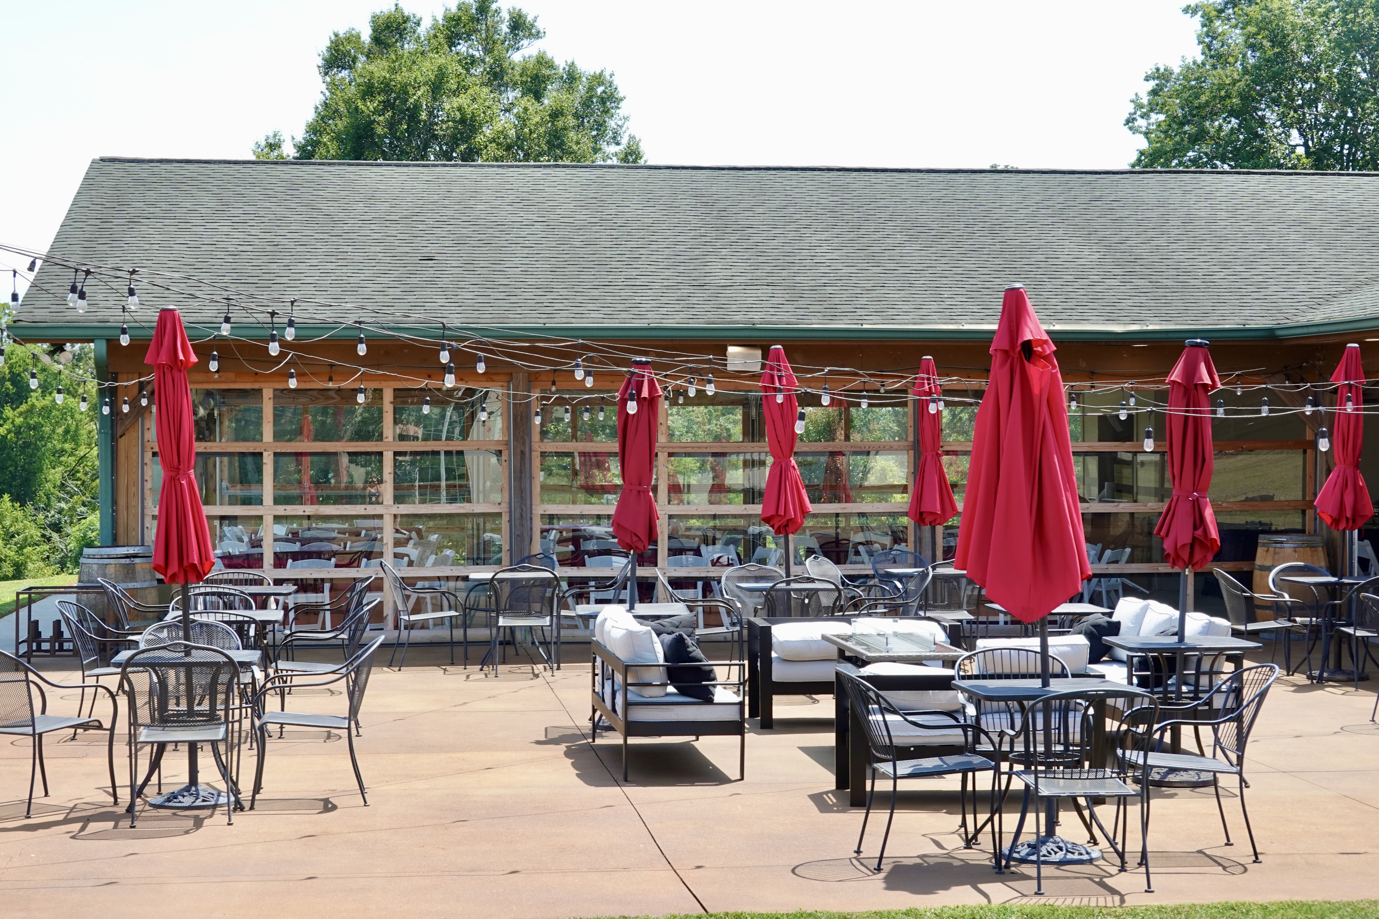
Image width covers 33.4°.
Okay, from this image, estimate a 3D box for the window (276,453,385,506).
[{"bbox_3d":[-3.208,0.168,20.422,0.970,0.475,0.050,0,0,-7],"label":"window"}]

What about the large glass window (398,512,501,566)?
[{"bbox_3d":[-2.189,0.742,20.997,0.989,0.492,0.050,0,0,-7],"label":"large glass window"}]

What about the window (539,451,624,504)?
[{"bbox_3d":[-0.844,0.166,21.155,1.078,0.491,0.050,0,0,-7],"label":"window"}]

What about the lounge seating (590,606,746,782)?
[{"bbox_3d":[-0.144,1.292,13.053,0.670,0.830,1.640,0,0,-8],"label":"lounge seating"}]

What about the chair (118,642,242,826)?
[{"bbox_3d":[-2.475,1.305,11.200,0.590,0.885,0.660,0,0,-12],"label":"chair"}]

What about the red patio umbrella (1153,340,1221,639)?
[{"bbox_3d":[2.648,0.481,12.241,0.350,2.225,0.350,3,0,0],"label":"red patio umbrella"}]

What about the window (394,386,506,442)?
[{"bbox_3d":[-2.157,-0.405,20.549,0.970,0.491,0.050,0,0,-7],"label":"window"}]

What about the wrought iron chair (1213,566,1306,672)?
[{"bbox_3d":[4.334,1.254,17.529,0.640,0.850,0.570,0,0,-11],"label":"wrought iron chair"}]

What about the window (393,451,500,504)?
[{"bbox_3d":[-2.158,0.161,20.549,0.971,0.489,0.050,0,0,-7],"label":"window"}]

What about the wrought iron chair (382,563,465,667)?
[{"bbox_3d":[-2.162,1.244,18.514,0.640,0.860,0.570,0,0,-14],"label":"wrought iron chair"}]

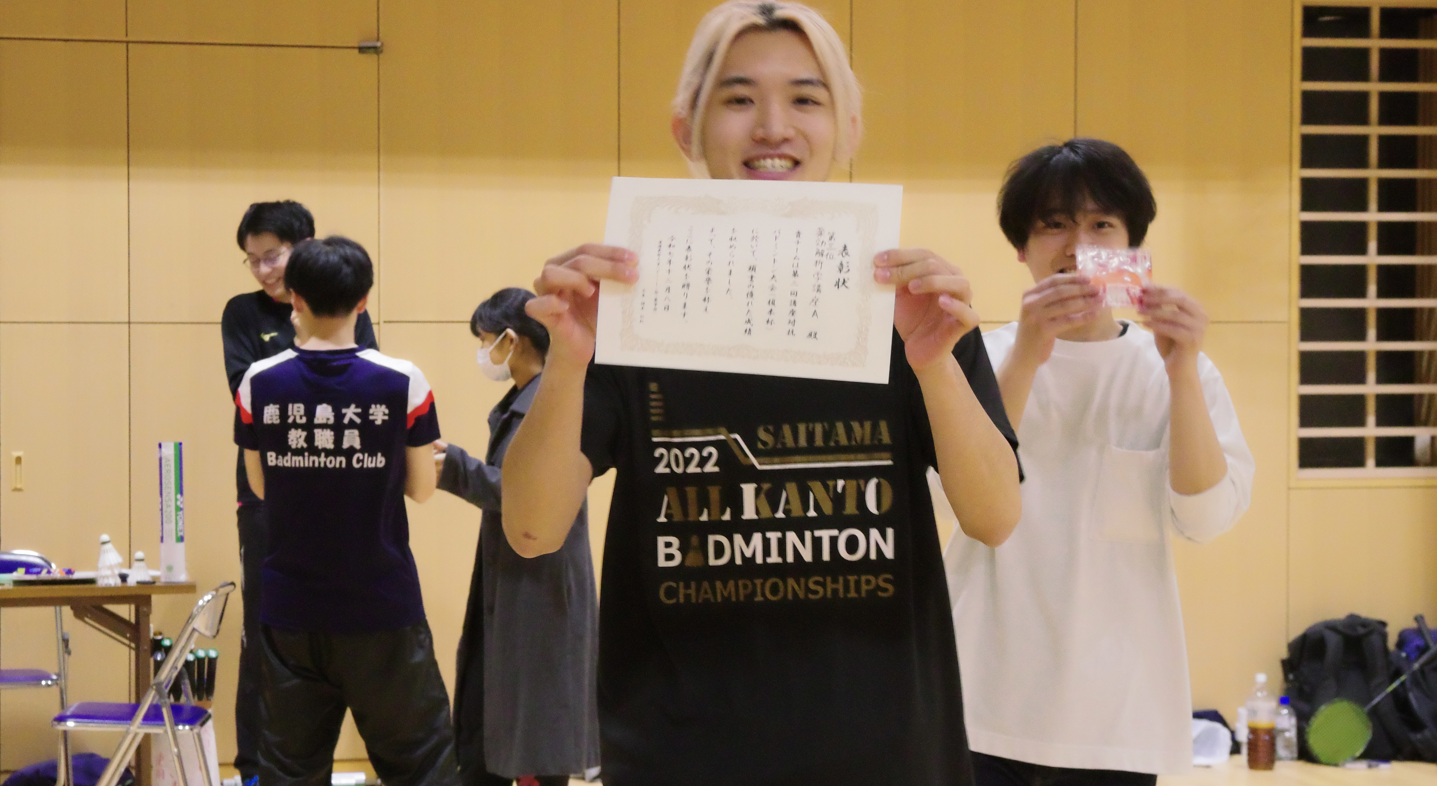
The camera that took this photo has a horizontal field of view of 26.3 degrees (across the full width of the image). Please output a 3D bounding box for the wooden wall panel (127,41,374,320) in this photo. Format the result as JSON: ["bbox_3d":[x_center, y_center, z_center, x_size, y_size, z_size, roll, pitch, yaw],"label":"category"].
[{"bbox_3d":[-1.411,-0.633,9.340,0.757,0.845,0.030,0,2,-13],"label":"wooden wall panel"}]

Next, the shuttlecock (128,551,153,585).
[{"bbox_3d":[-1.564,0.475,8.300,0.066,0.090,0.066,0,2,-13],"label":"shuttlecock"}]

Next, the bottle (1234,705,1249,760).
[{"bbox_3d":[1.701,1.099,9.960,0.062,0.172,0.062,0,2,-13],"label":"bottle"}]

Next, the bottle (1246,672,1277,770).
[{"bbox_3d":[1.715,1.038,9.710,0.091,0.307,0.091,0,2,0],"label":"bottle"}]

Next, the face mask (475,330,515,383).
[{"bbox_3d":[-0.566,-0.096,7.800,0.090,0.120,0.135,-13,2,3],"label":"face mask"}]

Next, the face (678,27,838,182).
[{"bbox_3d":[0.049,-0.285,3.200,0.160,0.195,0.140,0,2,-5],"label":"face"}]

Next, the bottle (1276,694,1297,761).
[{"bbox_3d":[1.830,1.080,9.900,0.068,0.208,0.068,0,2,0],"label":"bottle"}]

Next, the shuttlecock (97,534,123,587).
[{"bbox_3d":[-1.643,0.453,8.300,0.070,0.138,0.070,0,2,-13],"label":"shuttlecock"}]

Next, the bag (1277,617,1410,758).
[{"bbox_3d":[2.023,0.960,9.970,0.340,0.465,0.240,0,2,-17],"label":"bag"}]

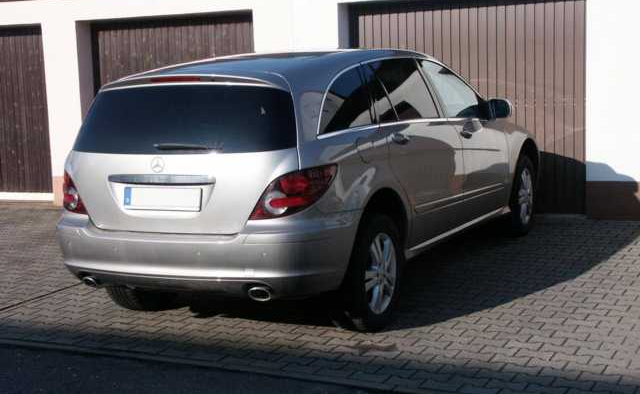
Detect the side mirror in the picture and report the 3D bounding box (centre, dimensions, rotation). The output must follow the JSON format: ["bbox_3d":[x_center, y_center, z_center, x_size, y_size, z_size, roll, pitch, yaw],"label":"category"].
[{"bbox_3d":[1.394,-0.698,8.627,0.210,0.170,0.140,1,9,26],"label":"side mirror"}]

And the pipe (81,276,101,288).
[{"bbox_3d":[-1.380,0.496,6.809,0.140,0.085,0.130,2,10,26],"label":"pipe"}]

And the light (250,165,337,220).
[{"bbox_3d":[-0.141,-0.022,6.142,0.370,0.265,0.380,1,9,26],"label":"light"}]

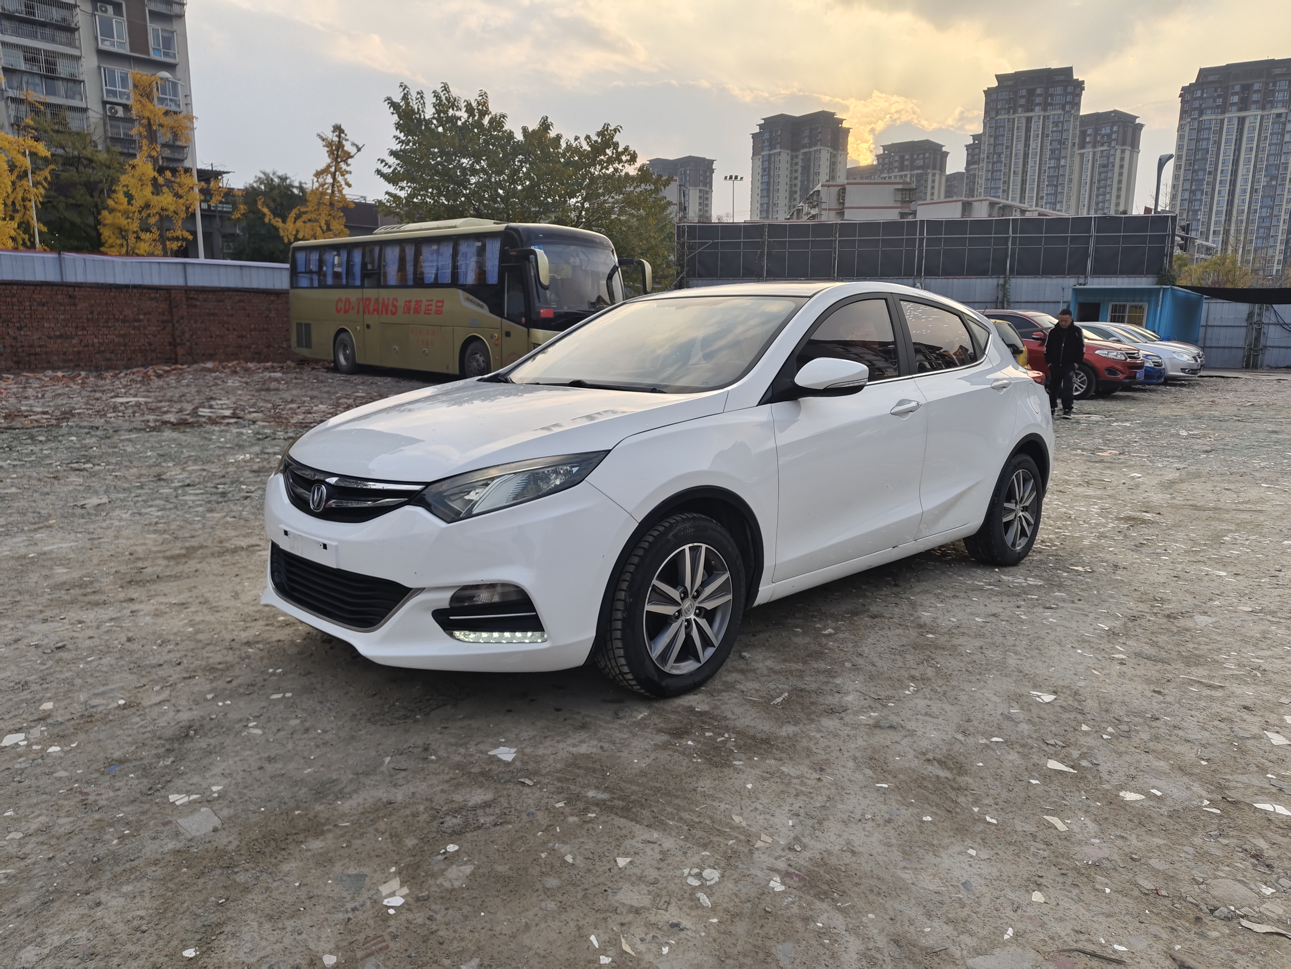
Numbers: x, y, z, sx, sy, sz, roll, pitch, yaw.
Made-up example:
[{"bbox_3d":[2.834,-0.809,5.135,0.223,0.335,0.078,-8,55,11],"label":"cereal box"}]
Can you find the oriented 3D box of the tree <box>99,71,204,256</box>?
[{"bbox_3d":[-18.233,-9.811,31.744,4.000,10.090,4.000,-5,12,-29],"label":"tree"}]

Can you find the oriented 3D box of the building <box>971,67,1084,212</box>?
[{"bbox_3d":[135.916,-99.284,305.703,31.600,88.700,18.000,7,12,31],"label":"building"}]

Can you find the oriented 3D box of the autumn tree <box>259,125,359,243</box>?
[{"bbox_3d":[-13.518,-9.918,34.765,4.042,8.709,3.840,-3,11,-20],"label":"autumn tree"}]

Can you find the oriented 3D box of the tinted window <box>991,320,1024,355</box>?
[{"bbox_3d":[6.252,-2.575,15.000,1.100,0.580,0.100,-10,-16,-43],"label":"tinted window"}]

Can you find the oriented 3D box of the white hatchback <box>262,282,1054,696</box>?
[{"bbox_3d":[0.508,-0.259,4.316,4.475,1.490,1.830,-8,14,-43],"label":"white hatchback"}]

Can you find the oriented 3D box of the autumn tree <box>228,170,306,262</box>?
[{"bbox_3d":[-16.285,-9.502,36.886,3.700,7.630,3.700,-4,11,-23],"label":"autumn tree"}]

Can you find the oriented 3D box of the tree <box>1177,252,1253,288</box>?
[{"bbox_3d":[40.427,-12.803,60.679,5.364,6.623,5.096,8,13,32],"label":"tree"}]

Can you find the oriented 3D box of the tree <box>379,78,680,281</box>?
[{"bbox_3d":[-3.834,-8.260,27.446,9.392,8.487,8.922,0,11,-8],"label":"tree"}]

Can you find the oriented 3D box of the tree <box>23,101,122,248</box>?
[{"bbox_3d":[-22.449,-9.889,33.763,4.100,9.430,4.100,-6,12,-32],"label":"tree"}]

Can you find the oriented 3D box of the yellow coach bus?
[{"bbox_3d":[-4.643,-4.138,19.563,9.771,3.420,2.473,11,14,41],"label":"yellow coach bus"}]

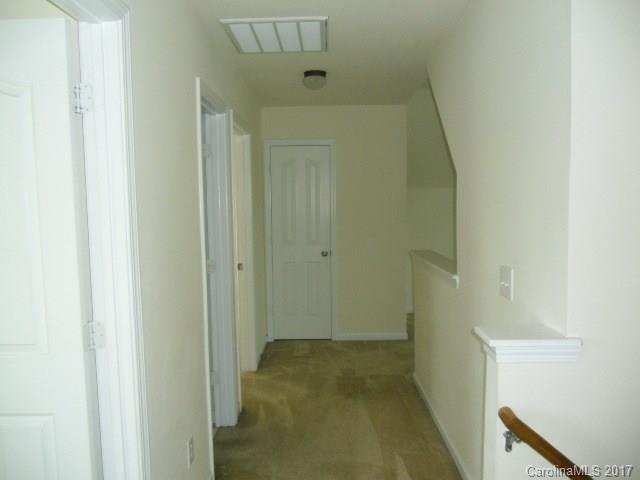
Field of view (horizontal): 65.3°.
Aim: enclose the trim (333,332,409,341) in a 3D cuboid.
[{"bbox_3d":[0.556,1.021,5.263,0.760,0.080,0.015,-1,4,0],"label":"trim"}]

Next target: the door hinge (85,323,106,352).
[{"bbox_3d":[-0.671,0.291,1.493,0.050,0.090,0.030,-1,4,0],"label":"door hinge"}]

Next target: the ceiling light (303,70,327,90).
[{"bbox_3d":[-0.038,-1.201,3.780,0.185,0.125,0.185,-1,4,0],"label":"ceiling light"}]

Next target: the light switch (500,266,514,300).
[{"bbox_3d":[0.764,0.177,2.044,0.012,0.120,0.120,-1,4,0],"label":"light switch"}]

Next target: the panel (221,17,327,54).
[{"bbox_3d":[-0.236,-1.182,2.919,0.570,0.020,0.575,-1,4,0],"label":"panel"}]

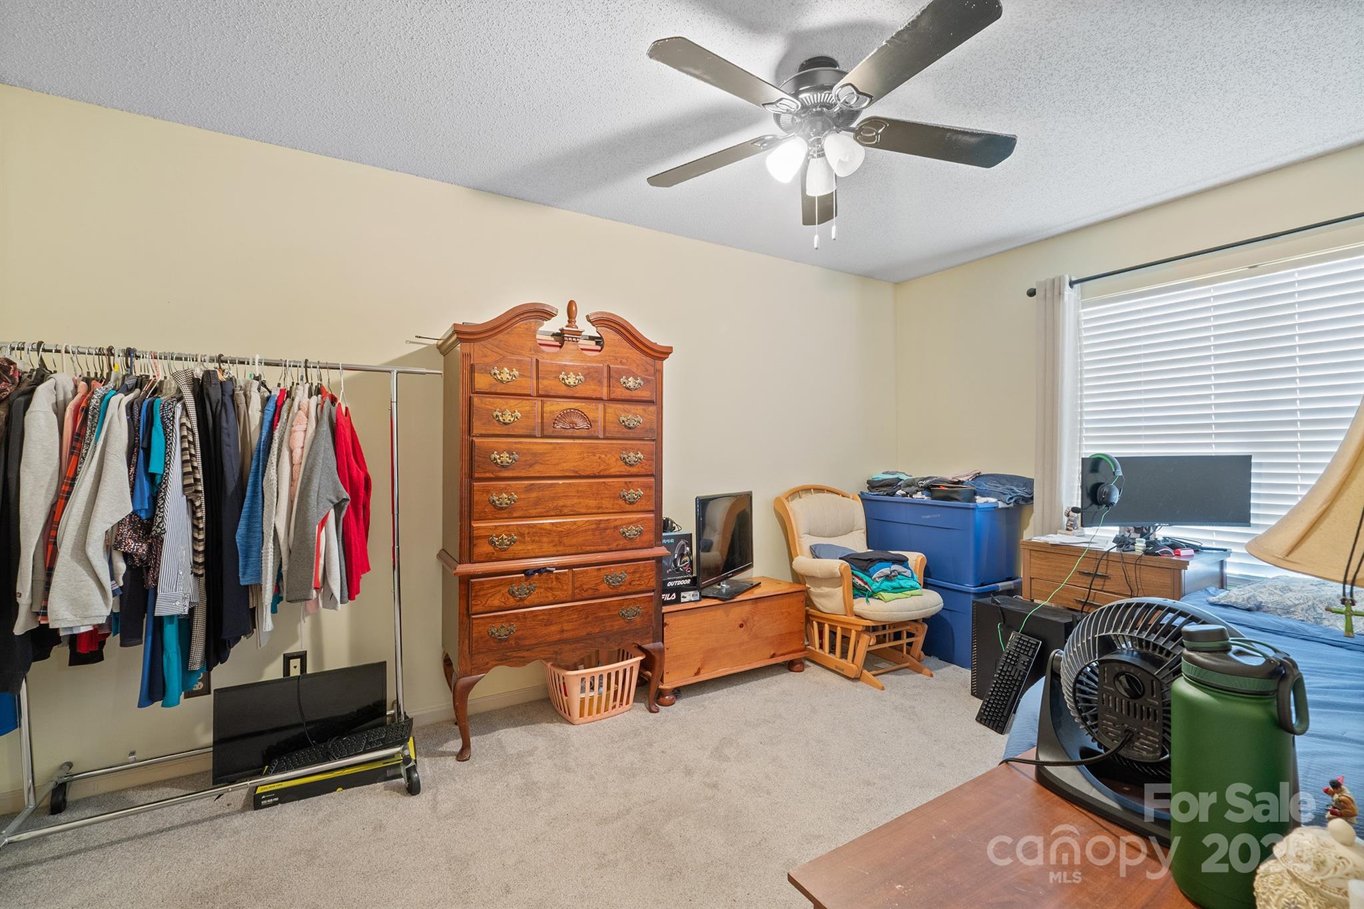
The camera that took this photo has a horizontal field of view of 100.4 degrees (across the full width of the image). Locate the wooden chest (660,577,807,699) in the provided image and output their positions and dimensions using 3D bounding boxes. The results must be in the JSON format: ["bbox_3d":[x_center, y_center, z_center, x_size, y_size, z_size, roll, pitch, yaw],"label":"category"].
[{"bbox_3d":[0.215,0.967,3.071,0.955,0.470,0.370,0,0,-31],"label":"wooden chest"}]

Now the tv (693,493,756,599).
[{"bbox_3d":[0.261,0.473,3.079,0.190,0.525,0.650,0,0,31],"label":"tv"}]

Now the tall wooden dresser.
[{"bbox_3d":[-0.567,0.277,2.606,0.960,1.845,0.430,0,0,-30],"label":"tall wooden dresser"}]

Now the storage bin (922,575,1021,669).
[{"bbox_3d":[1.588,0.975,3.573,0.480,0.460,0.840,0,0,-30],"label":"storage bin"}]

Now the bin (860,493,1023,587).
[{"bbox_3d":[1.589,0.510,3.574,0.480,0.460,0.840,0,0,-30],"label":"bin"}]

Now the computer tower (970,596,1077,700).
[{"bbox_3d":[1.646,0.964,2.691,0.210,0.480,0.450,0,0,-28],"label":"computer tower"}]

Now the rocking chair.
[{"bbox_3d":[1.025,0.697,3.264,0.650,1.015,0.750,0,0,-29],"label":"rocking chair"}]

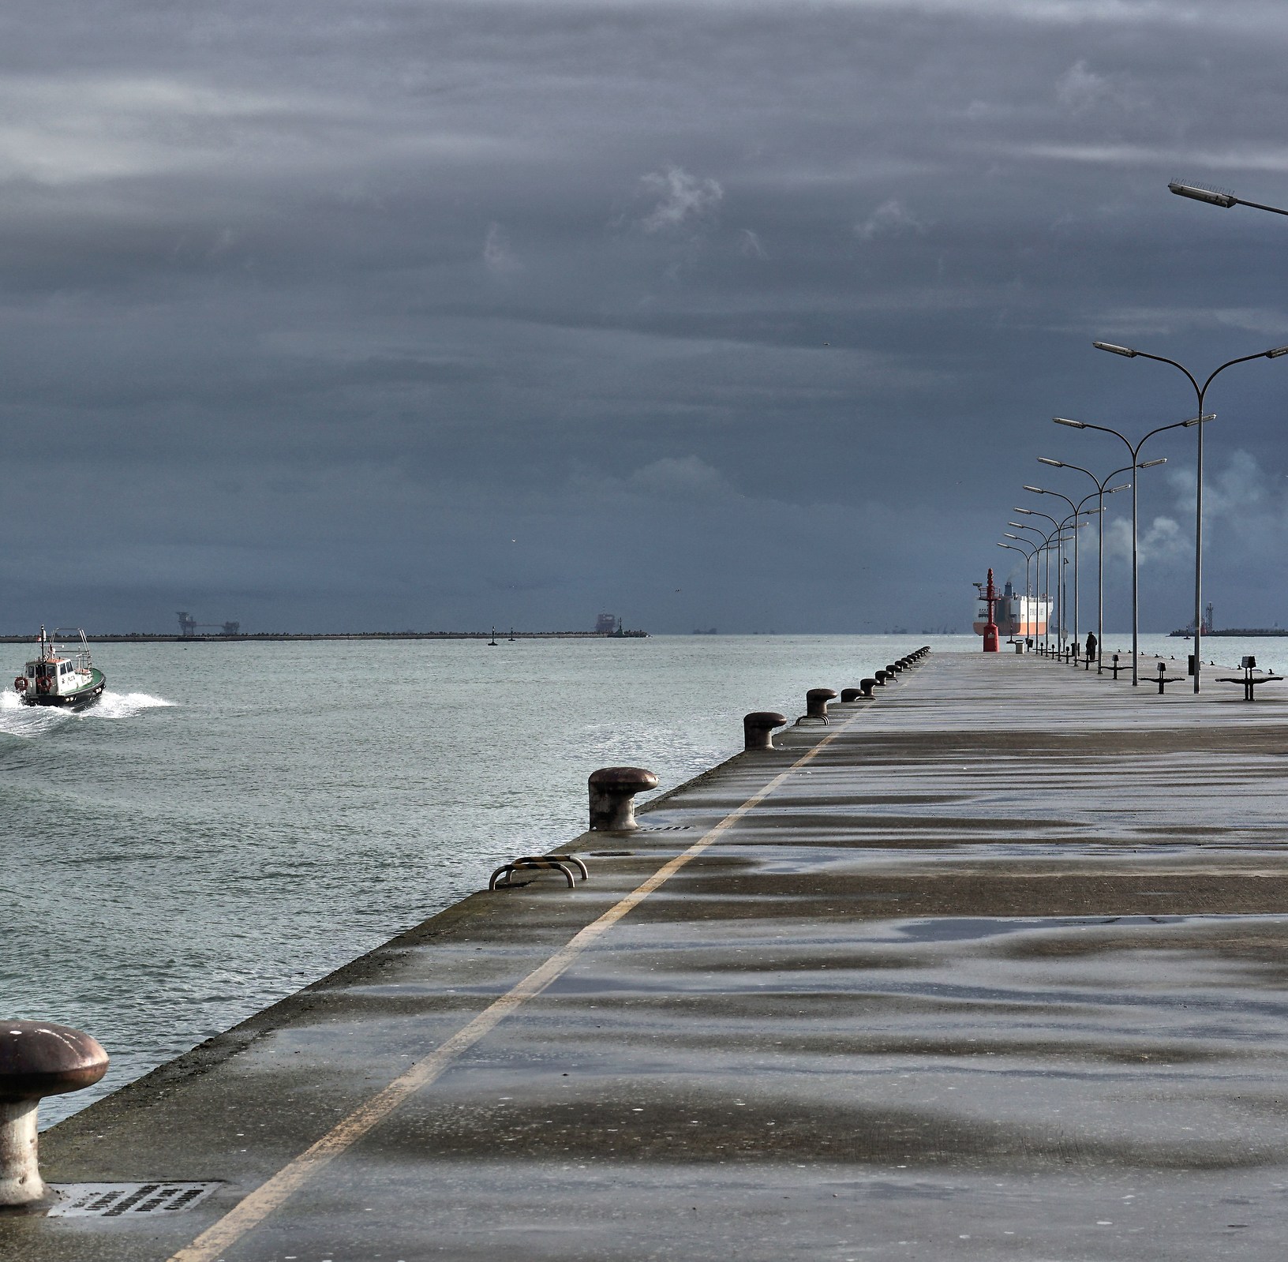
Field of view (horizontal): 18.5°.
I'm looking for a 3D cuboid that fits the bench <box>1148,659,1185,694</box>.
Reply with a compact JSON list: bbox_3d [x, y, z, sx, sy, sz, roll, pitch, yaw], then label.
[{"bbox_3d":[15.380,1.413,117.035,1.300,0.909,1.700,0,0,5],"label":"bench"}]

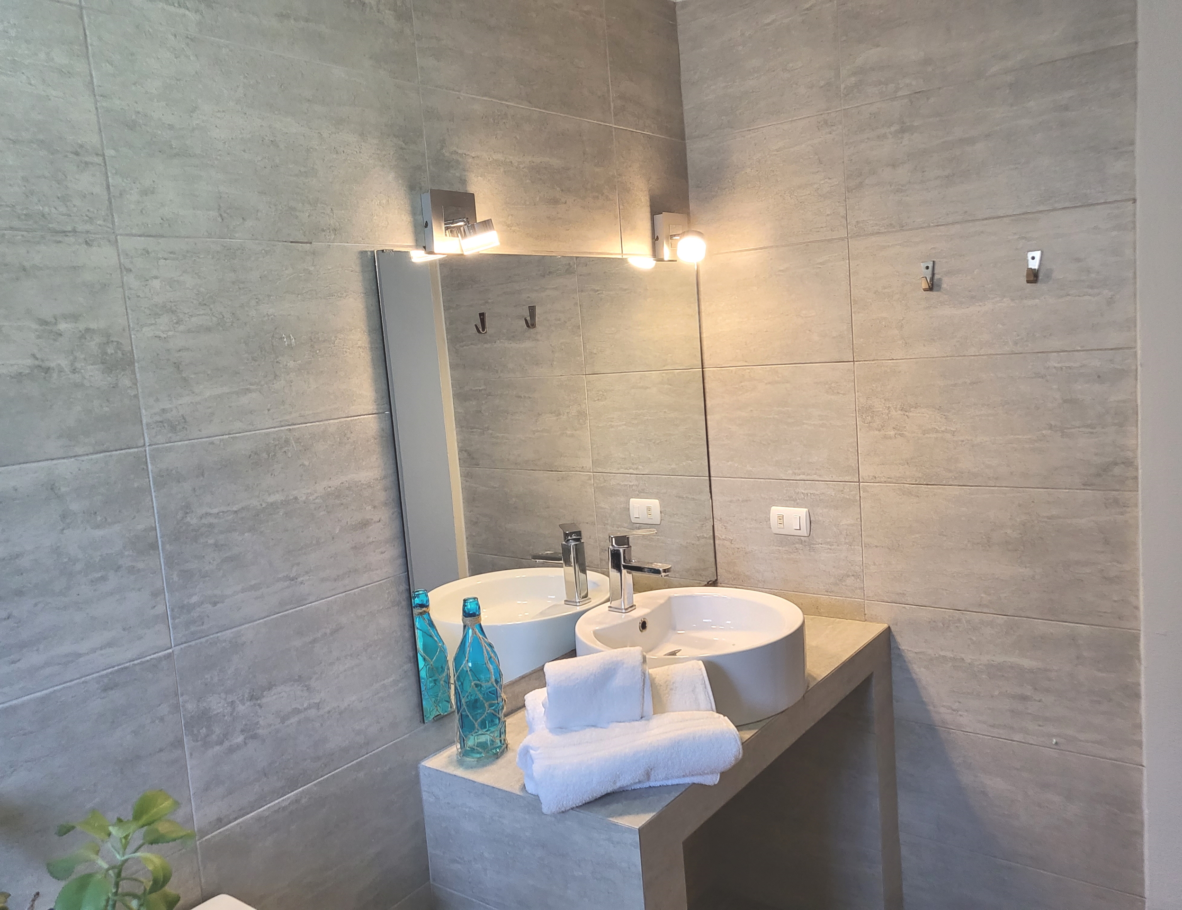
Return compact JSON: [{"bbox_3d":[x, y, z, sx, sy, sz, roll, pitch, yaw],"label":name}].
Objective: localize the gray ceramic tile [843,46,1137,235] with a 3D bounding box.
[{"bbox_3d":[0.846,-0.668,1.989,0.601,0.300,0.010,1,9,38],"label":"gray ceramic tile"}]

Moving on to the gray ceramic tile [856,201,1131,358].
[{"bbox_3d":[0.870,-0.371,2.025,0.601,0.300,0.010,1,9,38],"label":"gray ceramic tile"}]

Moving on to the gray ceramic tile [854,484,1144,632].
[{"bbox_3d":[0.923,0.223,2.112,0.602,0.299,0.010,1,9,38],"label":"gray ceramic tile"}]

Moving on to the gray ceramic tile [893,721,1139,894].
[{"bbox_3d":[0.965,0.817,2.170,0.601,0.300,0.010,1,9,38],"label":"gray ceramic tile"}]

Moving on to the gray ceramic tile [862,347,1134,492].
[{"bbox_3d":[0.894,-0.074,2.061,0.601,0.300,0.010,1,9,38],"label":"gray ceramic tile"}]

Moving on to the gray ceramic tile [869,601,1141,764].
[{"bbox_3d":[0.947,0.521,2.148,0.602,0.299,0.010,1,9,38],"label":"gray ceramic tile"}]

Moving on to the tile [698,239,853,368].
[{"bbox_3d":[0.464,-0.377,2.346,0.434,0.300,0.010,1,9,38],"label":"tile"}]

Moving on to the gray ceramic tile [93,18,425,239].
[{"bbox_3d":[-0.495,-0.499,1.488,0.010,0.300,0.601,1,9,38],"label":"gray ceramic tile"}]

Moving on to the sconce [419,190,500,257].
[{"bbox_3d":[-0.238,-0.441,1.722,0.120,0.119,0.118,1,9,38],"label":"sconce"}]

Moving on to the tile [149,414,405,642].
[{"bbox_3d":[-0.450,0.095,1.568,0.010,0.299,0.600,1,9,38],"label":"tile"}]

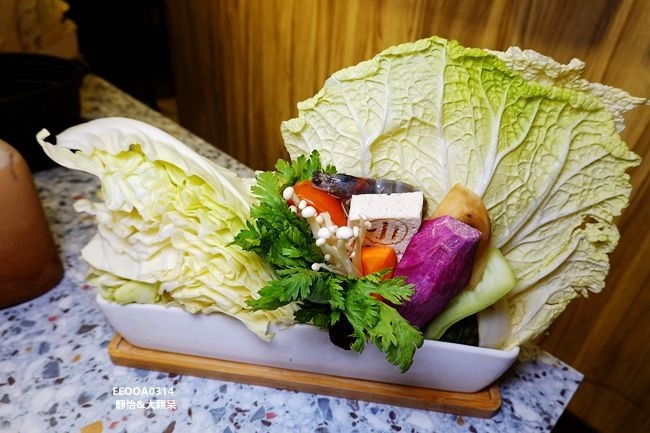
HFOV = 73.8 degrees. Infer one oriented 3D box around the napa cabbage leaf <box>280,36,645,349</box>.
[{"bbox_3d":[0.084,-0.023,0.317,0.243,0.204,0.070,17,21,17],"label":"napa cabbage leaf"}]

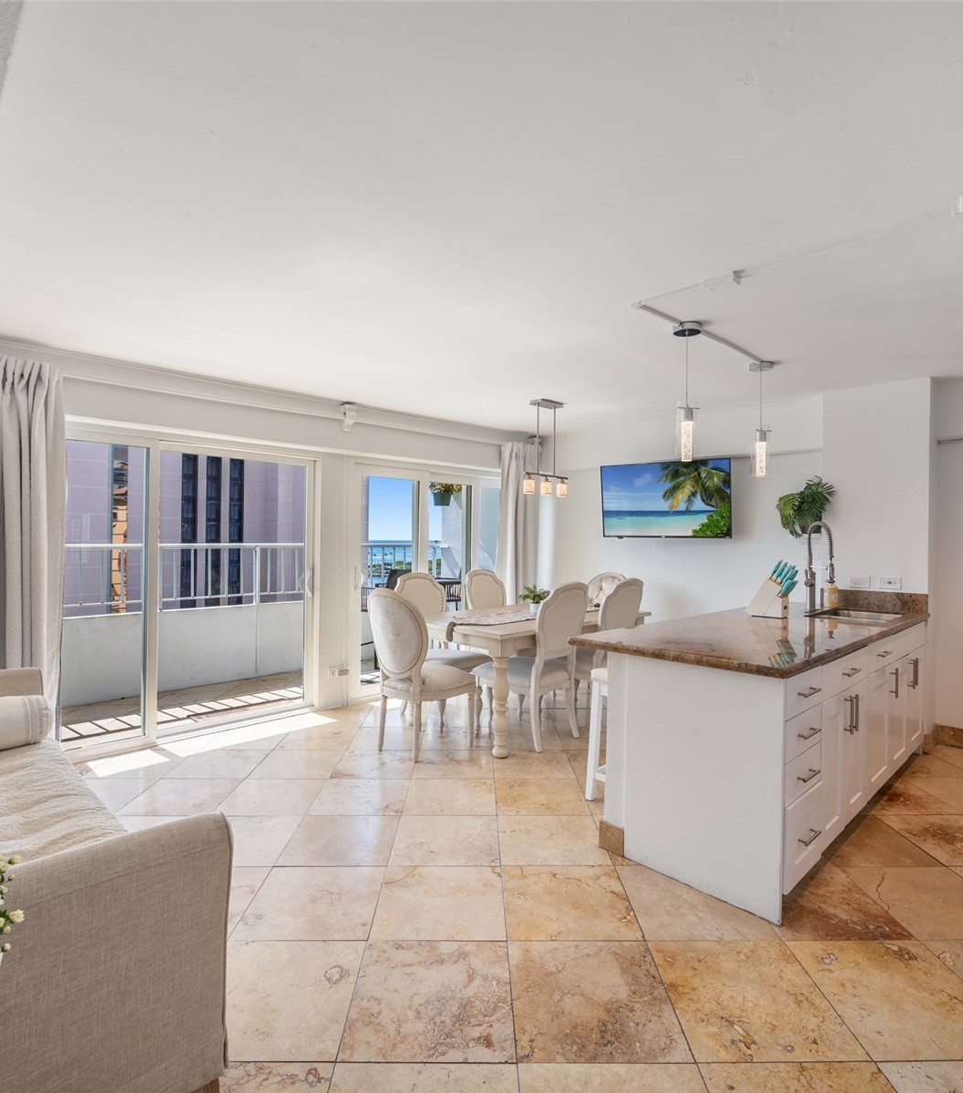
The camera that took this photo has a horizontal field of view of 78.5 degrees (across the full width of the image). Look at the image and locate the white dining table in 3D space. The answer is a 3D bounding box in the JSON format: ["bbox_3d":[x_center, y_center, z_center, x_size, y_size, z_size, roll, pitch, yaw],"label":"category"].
[{"bbox_3d":[0.409,0.923,4.630,1.780,0.765,1.040,-1,1,-43],"label":"white dining table"}]

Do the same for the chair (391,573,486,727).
[{"bbox_3d":[-0.315,0.771,4.518,0.510,1.070,0.620,-1,1,-45],"label":"chair"}]

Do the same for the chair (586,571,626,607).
[{"bbox_3d":[1.023,0.788,5.240,0.620,1.060,0.520,0,0,-43],"label":"chair"}]

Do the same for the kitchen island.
[{"bbox_3d":[1.665,0.873,3.274,2.560,0.905,0.890,0,0,-44],"label":"kitchen island"}]

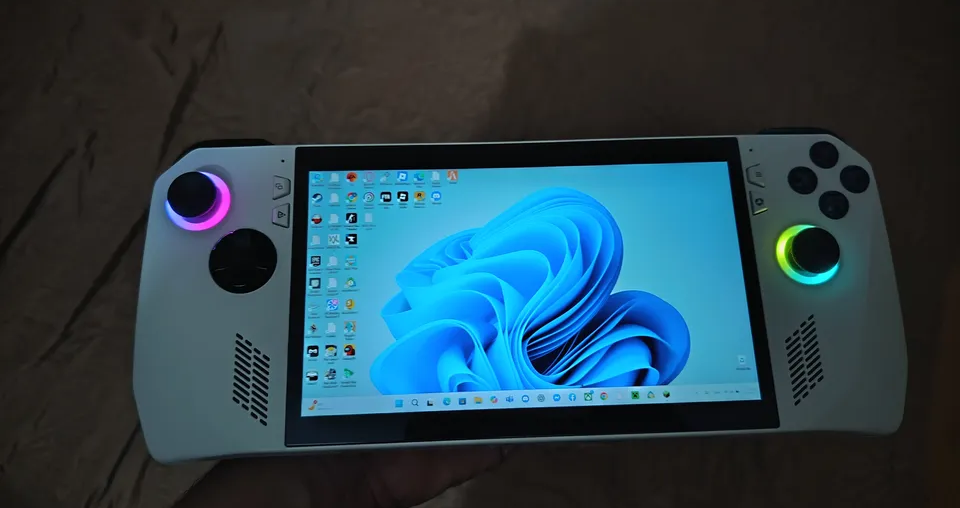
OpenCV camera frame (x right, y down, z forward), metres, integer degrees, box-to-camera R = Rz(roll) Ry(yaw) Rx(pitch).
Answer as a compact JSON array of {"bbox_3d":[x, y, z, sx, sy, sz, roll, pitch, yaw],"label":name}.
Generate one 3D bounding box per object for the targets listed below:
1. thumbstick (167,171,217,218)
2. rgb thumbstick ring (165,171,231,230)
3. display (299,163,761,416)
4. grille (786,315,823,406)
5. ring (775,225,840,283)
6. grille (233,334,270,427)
[{"bbox_3d":[-0.101,-0.020,0.235,0.017,0.007,0.017,-2,75,-2],"label":"thumbstick"},{"bbox_3d":[-0.101,-0.019,0.238,0.022,0.004,0.022,-2,75,-2],"label":"rgb thumbstick ring"},{"bbox_3d":[0.017,0.010,0.236,0.155,0.003,0.087,-2,75,-2],"label":"display"},{"bbox_3d":[0.112,0.037,0.231,0.012,0.002,0.032,-2,75,-2],"label":"grille"},{"bbox_3d":[0.118,0.000,0.240,0.022,0.004,0.022,0,75,-2],"label":"ring"},{"bbox_3d":[-0.077,0.042,0.224,0.012,0.002,0.032,-2,75,-2],"label":"grille"}]

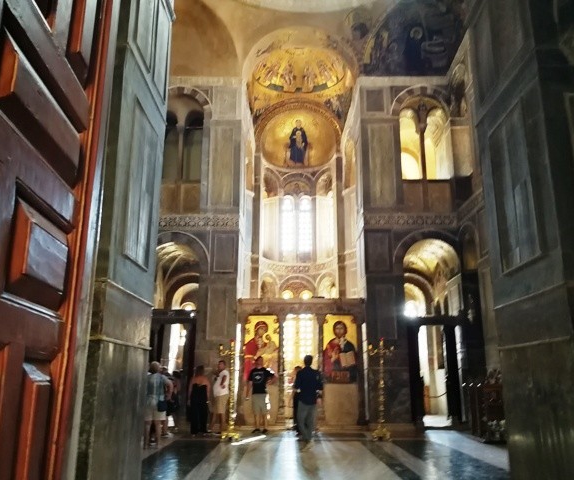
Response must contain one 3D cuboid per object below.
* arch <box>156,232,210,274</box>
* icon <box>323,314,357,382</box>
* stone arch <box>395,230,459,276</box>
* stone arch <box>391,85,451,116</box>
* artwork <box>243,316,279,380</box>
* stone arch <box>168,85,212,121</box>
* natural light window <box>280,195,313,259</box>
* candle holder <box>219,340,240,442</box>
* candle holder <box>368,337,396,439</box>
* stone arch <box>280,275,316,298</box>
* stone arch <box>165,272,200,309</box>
[{"bbox_3d":[-2.873,0.391,13.690,1.606,1.214,0.500,0,-14,1],"label":"arch"},{"bbox_3d":[1.371,2.799,12.832,0.870,1.698,0.080,0,-14,1],"label":"icon"},{"bbox_3d":[3.741,0.388,13.626,1.764,1.318,0.500,0,-14,1],"label":"stone arch"},{"bbox_3d":[3.907,-3.973,14.712,1.749,1.059,0.500,0,-14,1],"label":"stone arch"},{"bbox_3d":[-0.637,2.800,12.851,0.906,1.693,0.080,0,-14,1],"label":"artwork"},{"bbox_3d":[-2.945,-3.947,14.772,1.531,1.160,0.500,0,-14,1],"label":"stone arch"},{"bbox_3d":[0.378,-0.516,19.940,1.349,2.657,0.250,0,-14,1],"label":"natural light window"},{"bbox_3d":[-1.238,3.366,11.246,0.570,2.140,0.500,0,-14,1],"label":"candle holder"},{"bbox_3d":[2.149,3.367,11.325,0.600,2.201,0.500,0,-14,1],"label":"candle holder"},{"bbox_3d":[0.416,1.831,19.405,1.406,0.931,0.350,0,-14,1],"label":"stone arch"},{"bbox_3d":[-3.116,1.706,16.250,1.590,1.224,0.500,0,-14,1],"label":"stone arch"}]

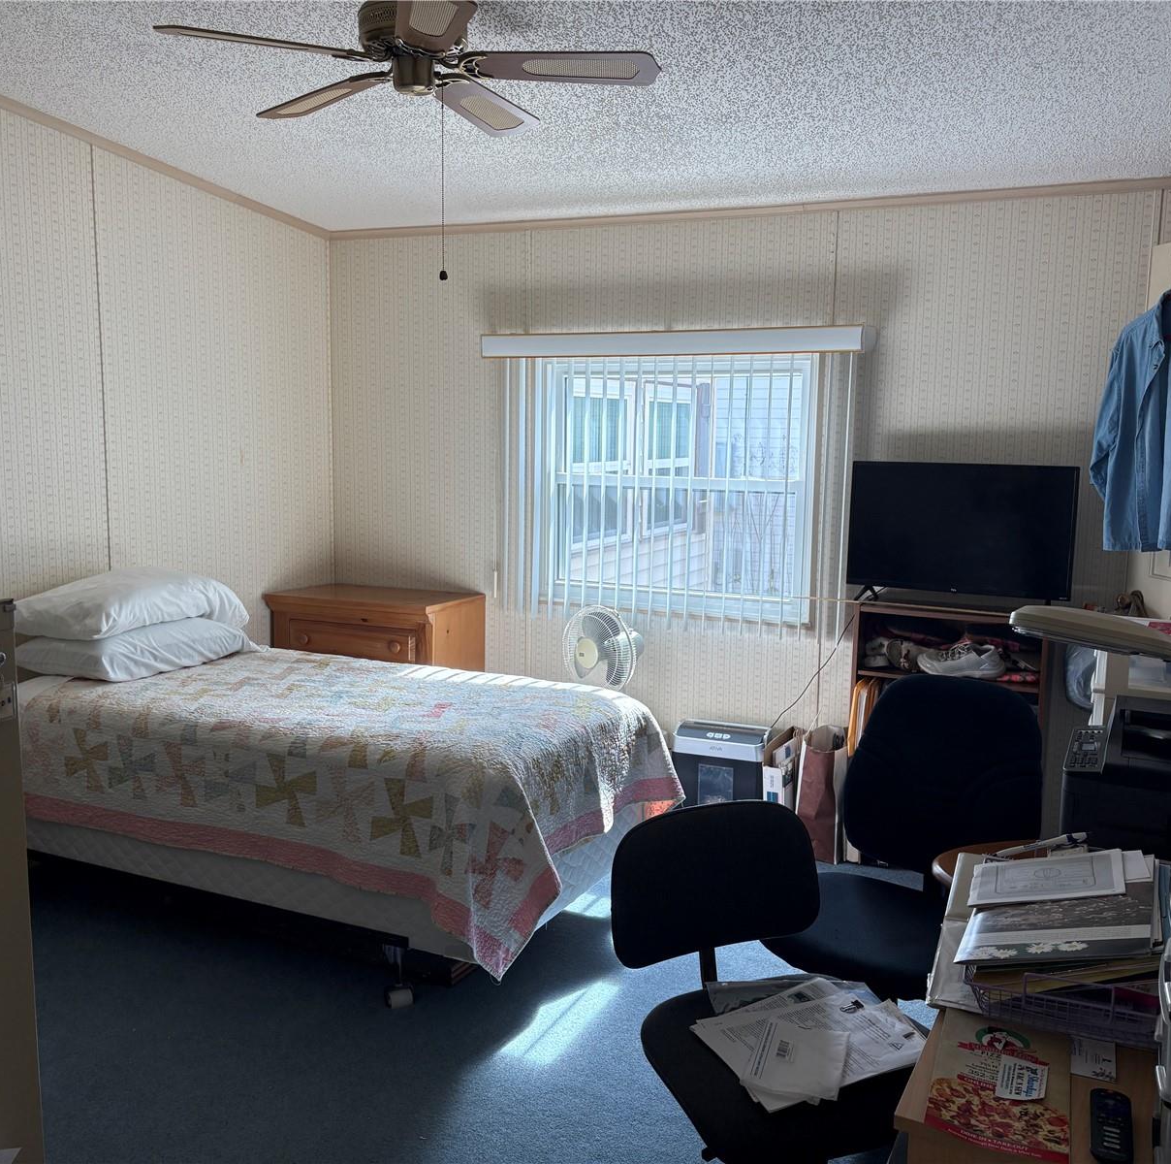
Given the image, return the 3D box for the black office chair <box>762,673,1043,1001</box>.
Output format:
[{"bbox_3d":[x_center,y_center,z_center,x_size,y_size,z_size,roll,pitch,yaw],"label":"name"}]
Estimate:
[{"bbox_3d":[0.688,0.708,2.436,0.579,0.949,0.670,6,9,31],"label":"black office chair"}]

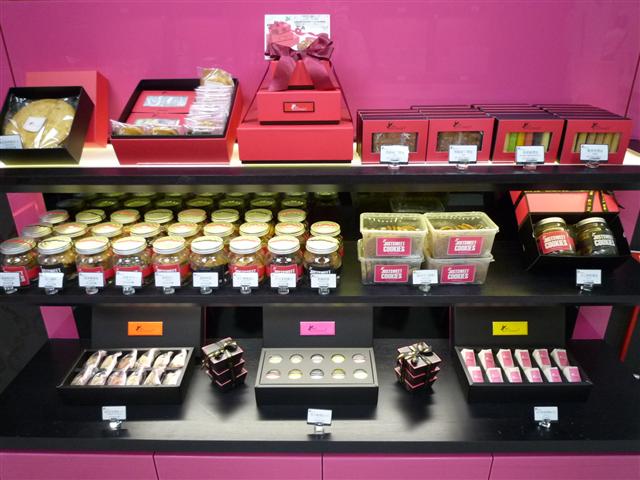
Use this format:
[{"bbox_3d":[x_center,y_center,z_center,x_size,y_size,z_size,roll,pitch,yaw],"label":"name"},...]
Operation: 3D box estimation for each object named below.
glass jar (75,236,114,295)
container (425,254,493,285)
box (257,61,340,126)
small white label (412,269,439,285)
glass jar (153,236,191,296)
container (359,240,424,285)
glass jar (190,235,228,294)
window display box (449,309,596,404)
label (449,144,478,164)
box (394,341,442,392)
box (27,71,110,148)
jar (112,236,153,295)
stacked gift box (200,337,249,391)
[{"bbox_3d":[-0.591,0.056,1.222,0.097,0.104,0.097,0,23,0],"label":"glass jar"},{"bbox_3d":[0.358,0.065,1.230,0.166,0.082,0.120,0,24,0],"label":"container"},{"bbox_3d":[-0.049,-0.373,1.156,0.195,0.142,0.165,0,24,0],"label":"box"},{"bbox_3d":[0.266,0.094,1.163,0.064,0.038,0.003,0,3,1],"label":"small white label"},{"bbox_3d":[-0.390,0.056,1.220,0.097,0.105,0.097,0,24,0],"label":"glass jar"},{"bbox_3d":[0.161,0.046,1.068,0.141,0.068,0.115,1,24,1],"label":"container"},{"bbox_3d":[-0.292,0.056,1.220,0.097,0.105,0.097,0,24,0],"label":"glass jar"},{"bbox_3d":[0.606,0.315,1.408,0.348,0.232,0.255,0,23,1],"label":"window display box"},{"bbox_3d":[0.327,-0.196,1.057,0.063,0.042,0.006,0,6,0],"label":"label"},{"bbox_3d":[0.306,0.385,1.425,0.105,0.092,0.105,-9,25,-20],"label":"box"},{"bbox_3d":[-0.669,-0.342,1.226,0.184,0.184,0.062,0,-2,0],"label":"box"},{"bbox_3d":[-0.498,0.054,1.224,0.097,0.104,0.097,0,23,0],"label":"jar"},{"bbox_3d":[-0.295,0.381,1.430,0.096,0.105,0.092,-17,29,-34],"label":"stacked gift box"}]

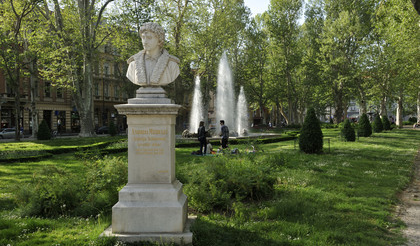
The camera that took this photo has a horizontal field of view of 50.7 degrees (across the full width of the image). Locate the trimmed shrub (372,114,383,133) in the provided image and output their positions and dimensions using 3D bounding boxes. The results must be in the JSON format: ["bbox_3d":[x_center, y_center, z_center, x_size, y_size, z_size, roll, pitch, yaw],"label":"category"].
[{"bbox_3d":[21.600,0.060,57.000,1.330,2.400,1.330,0,0,0],"label":"trimmed shrub"}]

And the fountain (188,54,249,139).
[{"bbox_3d":[0.700,-2.550,41.500,5.800,7.850,5.600,0,0,0],"label":"fountain"}]

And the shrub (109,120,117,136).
[{"bbox_3d":[-12.900,0.660,58.000,1.050,2.100,1.050,0,0,0],"label":"shrub"}]

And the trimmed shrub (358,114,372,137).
[{"bbox_3d":[16.000,0.250,45.600,1.430,2.400,1.430,0,0,0],"label":"trimmed shrub"}]

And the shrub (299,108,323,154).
[{"bbox_3d":[5.310,0.390,23.400,1.270,2.370,1.270,0,0,0],"label":"shrub"}]

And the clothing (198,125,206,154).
[{"bbox_3d":[-0.370,0.830,21.900,0.380,1.390,0.480,0,0,-41],"label":"clothing"}]

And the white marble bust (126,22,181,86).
[{"bbox_3d":[-0.800,-0.975,6.300,0.750,0.890,0.460,0,0,7],"label":"white marble bust"}]

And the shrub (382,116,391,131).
[{"bbox_3d":[27.100,0.030,68.000,1.300,2.250,1.300,0,0,0],"label":"shrub"}]

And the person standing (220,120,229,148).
[{"bbox_3d":[0.760,0.750,22.500,0.420,1.720,0.520,0,0,37],"label":"person standing"}]

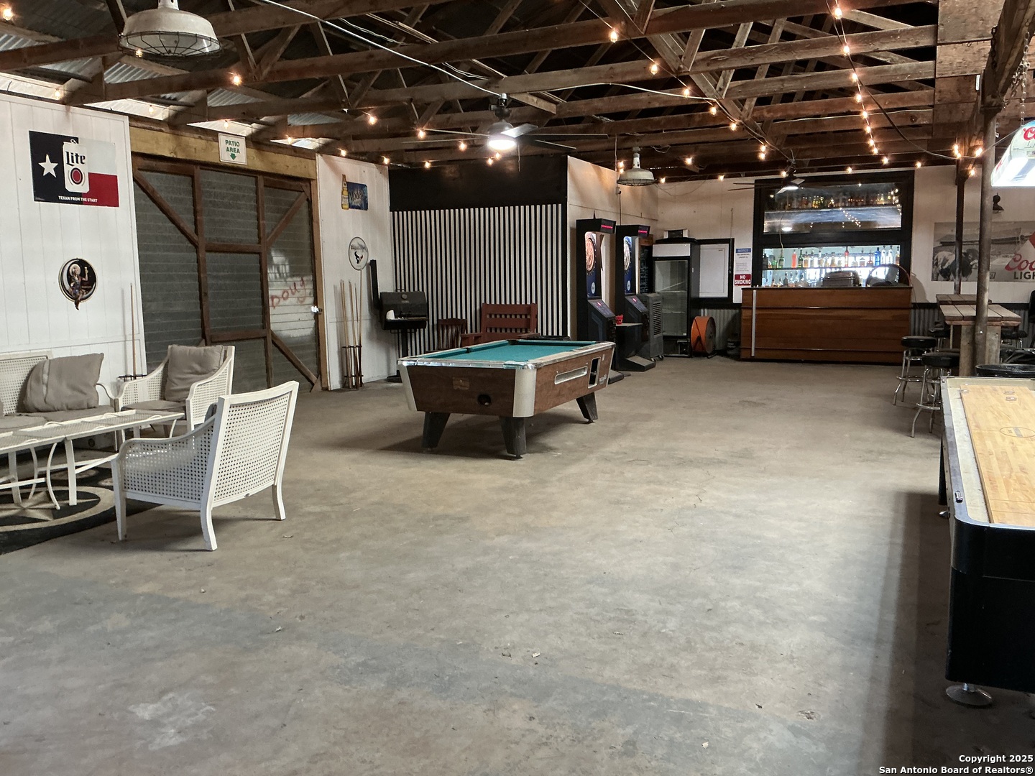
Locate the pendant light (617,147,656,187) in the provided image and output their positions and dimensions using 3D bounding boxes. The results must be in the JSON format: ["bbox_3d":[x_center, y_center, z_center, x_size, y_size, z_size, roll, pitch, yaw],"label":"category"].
[{"bbox_3d":[1.533,-2.848,10.800,0.480,0.500,0.480,-1,8,0],"label":"pendant light"}]

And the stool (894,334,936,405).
[{"bbox_3d":[4.701,-0.211,9.838,0.460,0.770,0.460,3,9,26],"label":"stool"}]

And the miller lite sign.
[{"bbox_3d":[-4.246,-2.093,8.084,0.020,0.630,0.915,3,9,26],"label":"miller lite sign"}]

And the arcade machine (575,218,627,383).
[{"bbox_3d":[1.169,-1.196,11.630,0.490,2.214,0.730,2,8,24],"label":"arcade machine"}]

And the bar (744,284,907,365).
[{"bbox_3d":[5.151,-1.061,14.090,2.632,1.244,0.750,2,8,24],"label":"bar"}]

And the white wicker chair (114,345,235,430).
[{"bbox_3d":[-3.227,0.091,8.008,0.720,0.919,0.884,1,8,11],"label":"white wicker chair"}]

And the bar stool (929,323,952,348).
[{"bbox_3d":[5.614,-0.377,11.031,0.460,0.770,0.460,3,9,26],"label":"bar stool"}]

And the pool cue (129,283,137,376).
[{"bbox_3d":[-3.723,-0.307,8.131,0.030,1.418,0.030,-1,1,24],"label":"pool cue"}]

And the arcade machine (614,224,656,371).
[{"bbox_3d":[1.891,-1.413,13.245,0.490,2.230,0.730,2,8,24],"label":"arcade machine"}]

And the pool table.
[{"bbox_3d":[0.015,0.062,7.655,1.290,0.785,2.330,2,8,23],"label":"pool table"}]

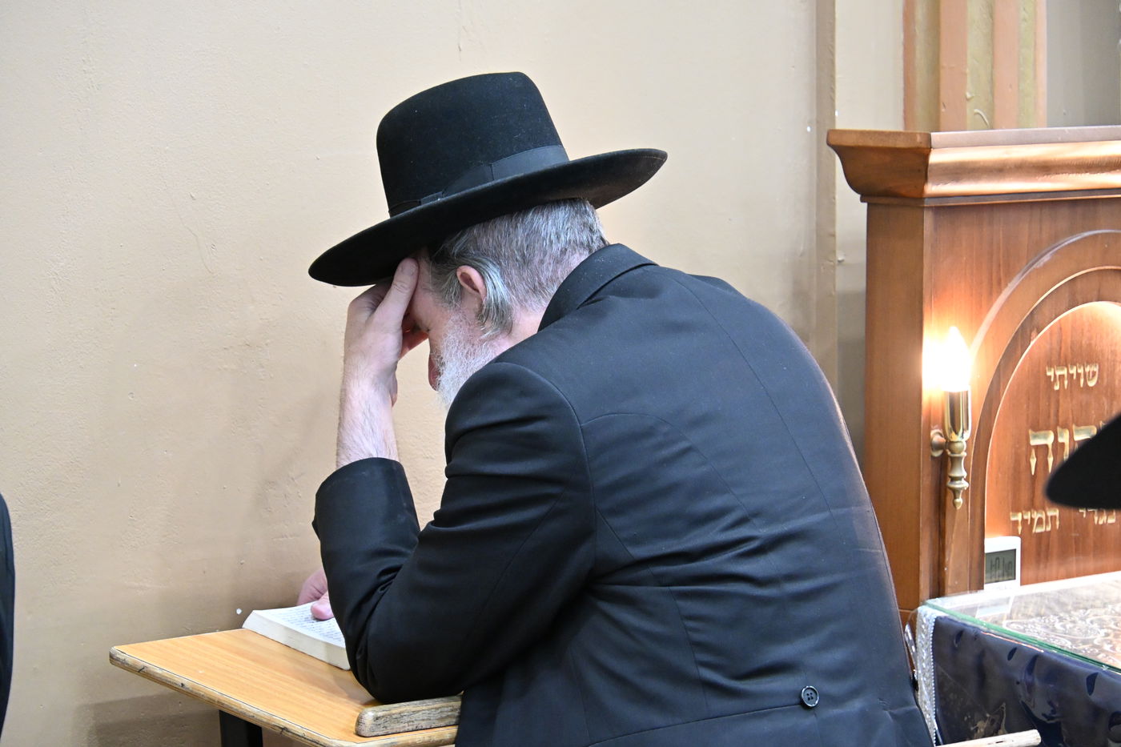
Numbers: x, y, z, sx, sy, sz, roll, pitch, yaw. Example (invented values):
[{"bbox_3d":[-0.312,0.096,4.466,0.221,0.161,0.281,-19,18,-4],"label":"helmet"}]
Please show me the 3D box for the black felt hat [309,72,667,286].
[{"bbox_3d":[-0.093,-0.219,4.729,0.395,0.150,0.365,-24,-10,35],"label":"black felt hat"}]

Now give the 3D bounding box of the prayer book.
[{"bbox_3d":[-0.190,0.269,4.895,0.235,0.030,0.175,-5,17,-42],"label":"prayer book"}]

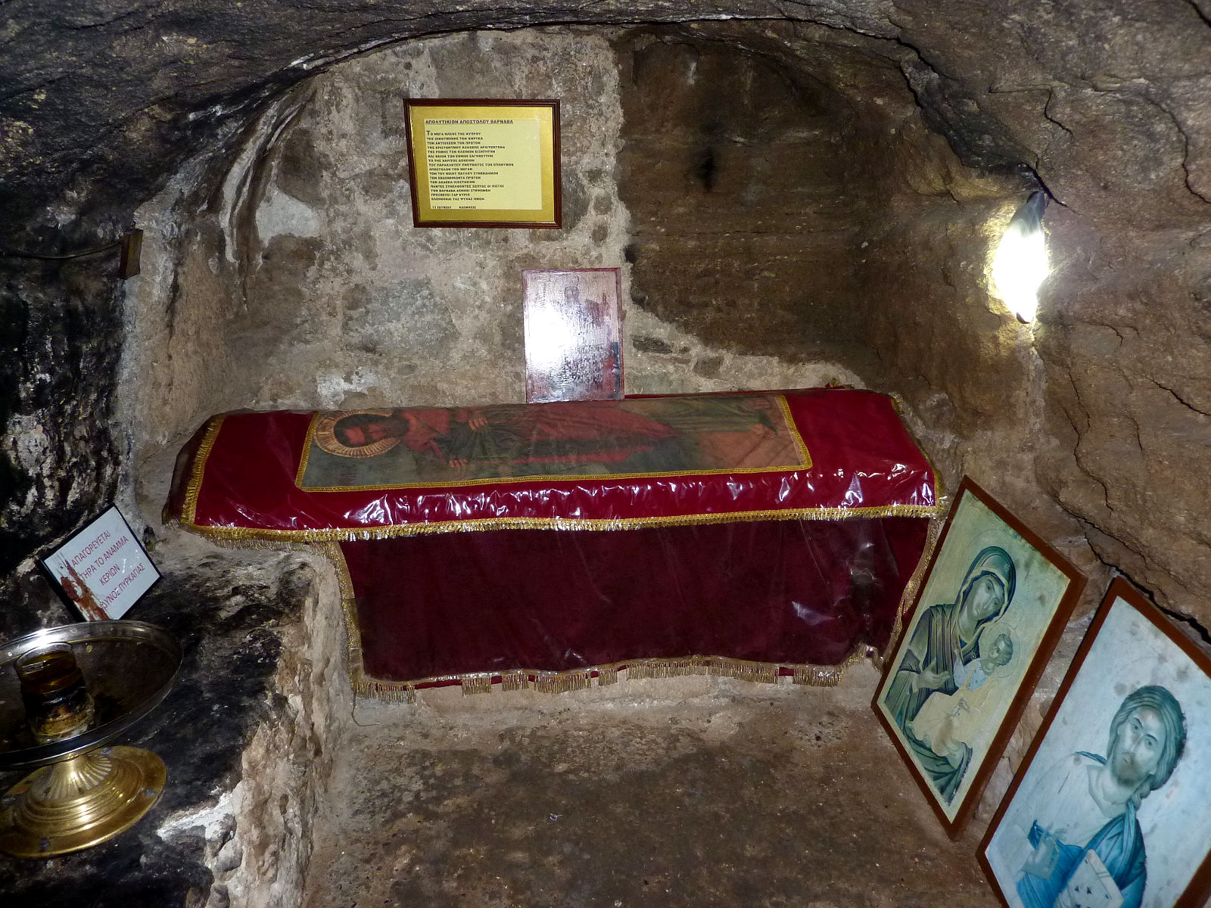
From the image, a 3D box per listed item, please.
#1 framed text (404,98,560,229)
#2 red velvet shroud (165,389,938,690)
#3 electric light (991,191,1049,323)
[{"bbox_3d":[-0.311,-0.747,2.268,0.392,0.320,0.020,0,23,-2],"label":"framed text"},{"bbox_3d":[-0.111,0.233,2.469,1.930,0.740,0.490,-2,23,-5],"label":"red velvet shroud"},{"bbox_3d":[0.884,-0.419,1.858,0.100,0.260,0.095,20,30,39],"label":"electric light"}]

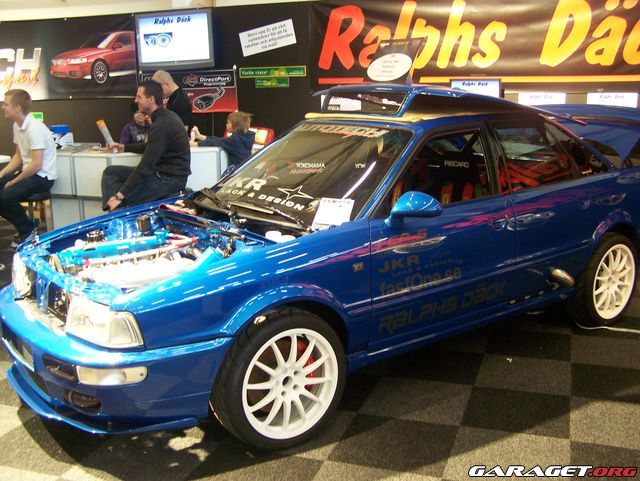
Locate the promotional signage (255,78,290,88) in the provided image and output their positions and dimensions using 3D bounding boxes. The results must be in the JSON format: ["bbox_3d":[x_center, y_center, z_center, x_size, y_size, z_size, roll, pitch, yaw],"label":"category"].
[{"bbox_3d":[-0.478,-1.599,7.127,0.363,0.094,0.015,2,12,19],"label":"promotional signage"}]

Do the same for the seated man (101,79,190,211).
[{"bbox_3d":[-1.448,-0.570,5.900,0.740,1.500,0.580,-2,11,-2],"label":"seated man"}]

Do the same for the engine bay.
[{"bbox_3d":[-0.845,0.189,3.641,0.930,0.460,1.320,-10,14,-35],"label":"engine bay"}]

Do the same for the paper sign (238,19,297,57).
[{"bbox_3d":[-0.524,-2.026,7.054,0.590,0.236,0.015,-8,8,21],"label":"paper sign"}]

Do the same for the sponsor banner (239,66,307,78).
[{"bbox_3d":[-0.478,-1.696,7.106,0.725,0.091,0.015,2,12,19],"label":"sponsor banner"}]

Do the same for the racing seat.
[{"bbox_3d":[0.688,-0.060,4.270,0.650,0.920,0.550,-10,14,-35],"label":"racing seat"}]

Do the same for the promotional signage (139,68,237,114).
[{"bbox_3d":[-1.405,-1.573,7.465,1.140,0.438,0.015,2,12,19],"label":"promotional signage"}]

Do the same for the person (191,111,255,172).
[{"bbox_3d":[-0.936,-0.713,6.750,0.570,1.020,0.420,-1,11,3],"label":"person"}]

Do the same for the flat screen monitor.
[{"bbox_3d":[-1.481,-2.073,7.301,0.885,0.565,0.100,2,12,19],"label":"flat screen monitor"}]

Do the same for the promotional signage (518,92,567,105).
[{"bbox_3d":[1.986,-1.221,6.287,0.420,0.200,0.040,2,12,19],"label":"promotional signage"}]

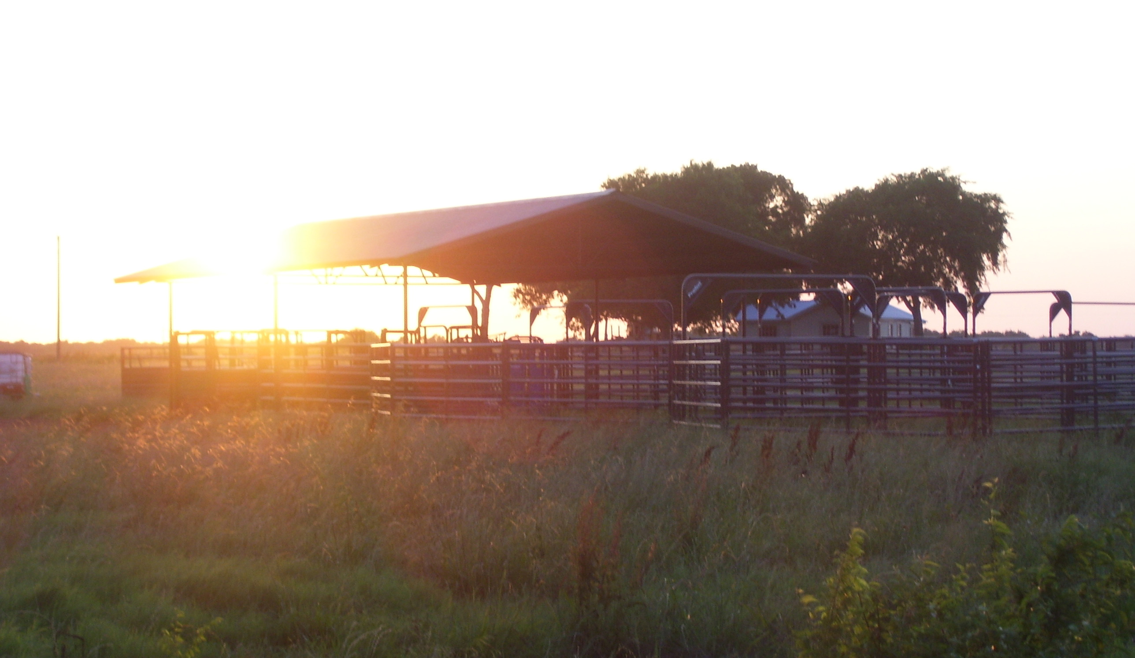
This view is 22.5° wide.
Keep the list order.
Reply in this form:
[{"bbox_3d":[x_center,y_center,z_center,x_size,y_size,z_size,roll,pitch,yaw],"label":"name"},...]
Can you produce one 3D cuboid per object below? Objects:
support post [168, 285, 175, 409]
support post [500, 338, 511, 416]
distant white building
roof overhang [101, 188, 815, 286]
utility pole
[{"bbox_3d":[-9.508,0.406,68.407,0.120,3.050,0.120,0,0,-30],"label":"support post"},{"bbox_3d":[-1.179,0.999,53.797,0.150,1.520,0.130,-1,0,0],"label":"support post"},{"bbox_3d":[20.015,-0.164,218.123,10.400,4.400,13.500,-1,0,20],"label":"distant white building"},{"bbox_3d":[-2.892,-1.970,65.020,9.830,1.553,15.581,0,0,-30],"label":"roof overhang"},{"bbox_3d":[-38.362,-2.239,215.000,0.250,9.490,0.250,-1,0,0],"label":"utility pole"}]

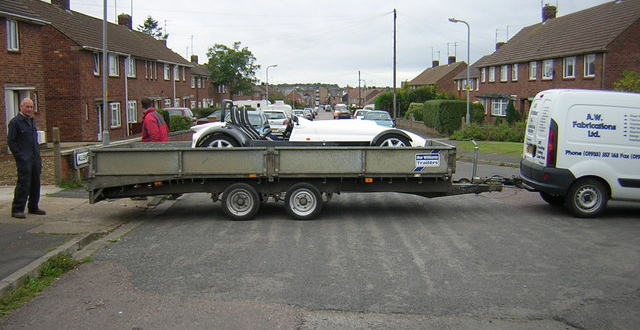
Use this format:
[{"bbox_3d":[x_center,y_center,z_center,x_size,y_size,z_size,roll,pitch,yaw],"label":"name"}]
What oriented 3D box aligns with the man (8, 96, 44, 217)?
[{"bbox_3d":[-4.148,-0.103,9.398,0.330,1.670,0.450,3,7,28],"label":"man"}]

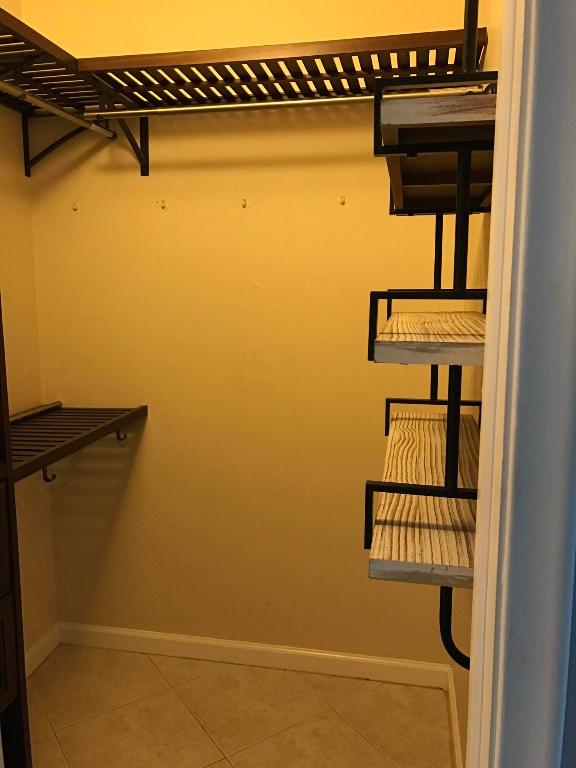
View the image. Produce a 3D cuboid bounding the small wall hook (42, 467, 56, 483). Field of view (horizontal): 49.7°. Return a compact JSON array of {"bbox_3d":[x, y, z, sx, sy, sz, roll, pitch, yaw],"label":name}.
[{"bbox_3d":[-0.706,0.267,1.840,0.042,0.052,0.012,2,9,11],"label":"small wall hook"}]

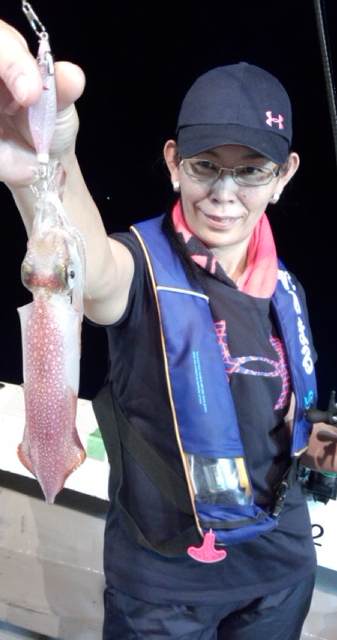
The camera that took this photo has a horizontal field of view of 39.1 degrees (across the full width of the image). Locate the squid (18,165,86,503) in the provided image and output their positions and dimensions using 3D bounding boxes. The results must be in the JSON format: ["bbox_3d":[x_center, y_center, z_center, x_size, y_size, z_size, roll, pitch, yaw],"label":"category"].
[{"bbox_3d":[-0.063,0.007,0.255,0.036,0.175,0.029,-1,7,-6],"label":"squid"}]

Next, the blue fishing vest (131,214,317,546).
[{"bbox_3d":[0.080,0.077,0.735,0.275,0.470,0.210,-6,15,-28],"label":"blue fishing vest"}]

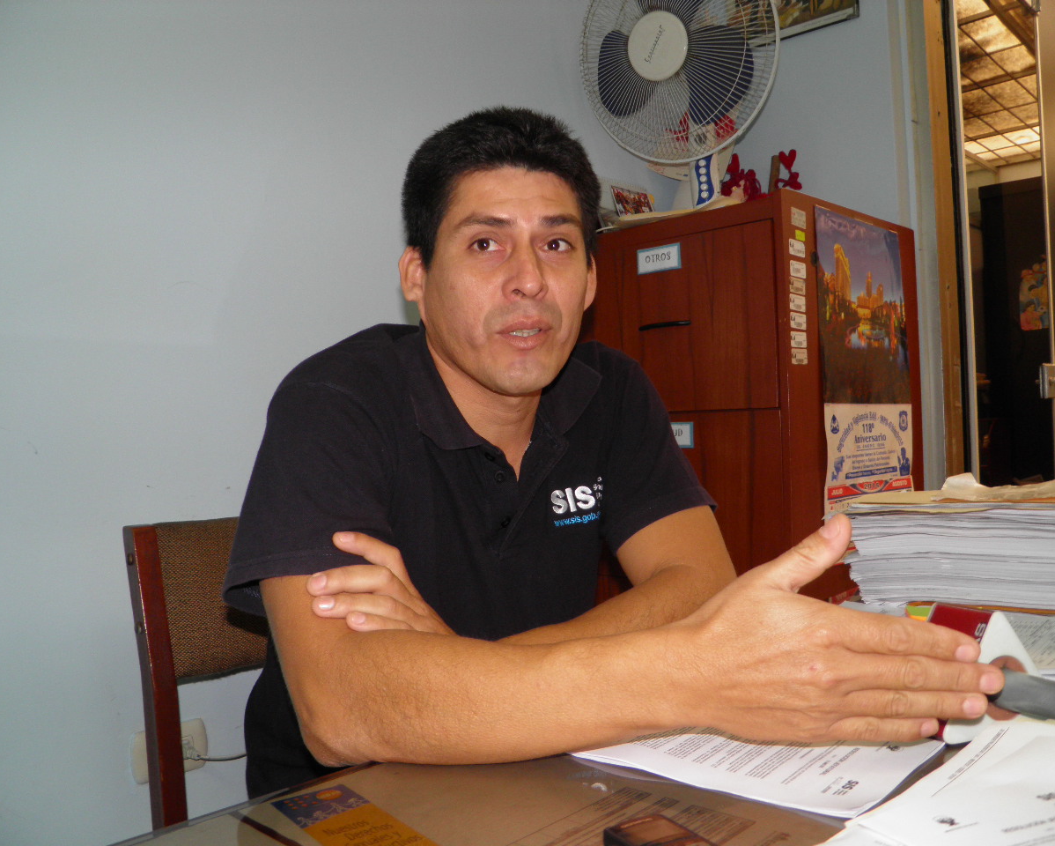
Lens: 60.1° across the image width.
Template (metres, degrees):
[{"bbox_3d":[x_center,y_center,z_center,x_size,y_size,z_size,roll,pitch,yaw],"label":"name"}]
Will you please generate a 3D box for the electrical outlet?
[{"bbox_3d":[-0.550,0.504,1.400,0.116,0.078,0.014,-2,0,-42],"label":"electrical outlet"}]

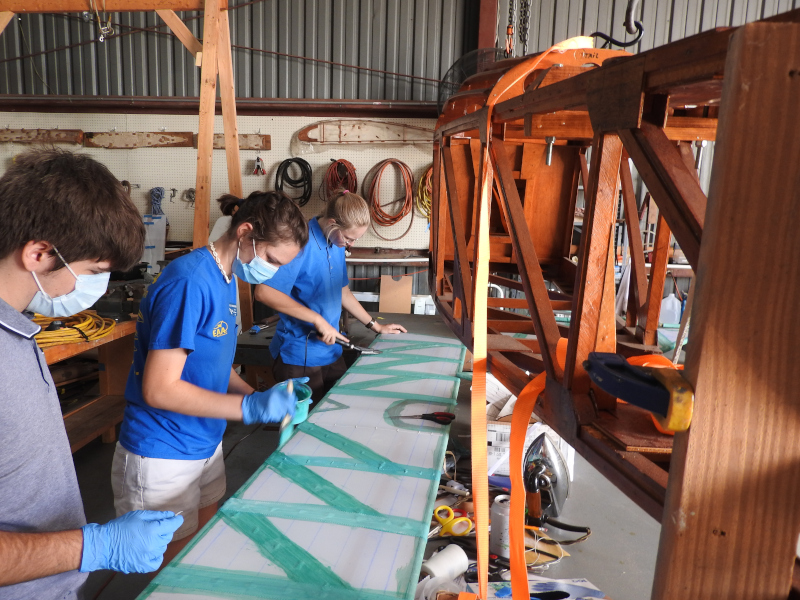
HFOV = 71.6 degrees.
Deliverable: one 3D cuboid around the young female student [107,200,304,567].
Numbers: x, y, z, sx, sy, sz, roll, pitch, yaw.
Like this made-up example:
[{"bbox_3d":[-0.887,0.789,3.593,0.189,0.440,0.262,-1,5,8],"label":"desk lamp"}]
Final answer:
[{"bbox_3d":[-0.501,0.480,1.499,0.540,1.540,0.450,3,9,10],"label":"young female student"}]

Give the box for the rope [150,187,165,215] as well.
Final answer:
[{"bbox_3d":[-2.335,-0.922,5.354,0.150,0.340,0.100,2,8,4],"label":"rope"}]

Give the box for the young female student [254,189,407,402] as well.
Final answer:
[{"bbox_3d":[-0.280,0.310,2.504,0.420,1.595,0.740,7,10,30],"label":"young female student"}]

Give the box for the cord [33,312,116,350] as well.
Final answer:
[{"bbox_3d":[-1.721,0.126,2.801,0.500,0.100,0.520,3,8,6],"label":"cord"}]

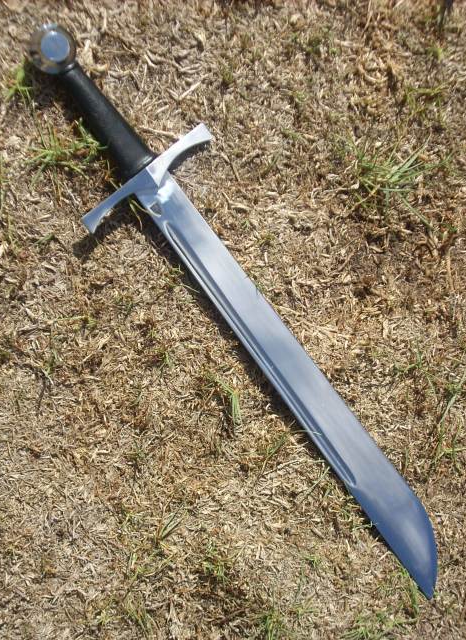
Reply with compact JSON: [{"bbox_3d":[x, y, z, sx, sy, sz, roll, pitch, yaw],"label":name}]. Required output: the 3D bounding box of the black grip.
[{"bbox_3d":[-0.127,-0.202,1.008,0.038,0.030,0.123,-42,109,-20],"label":"black grip"}]

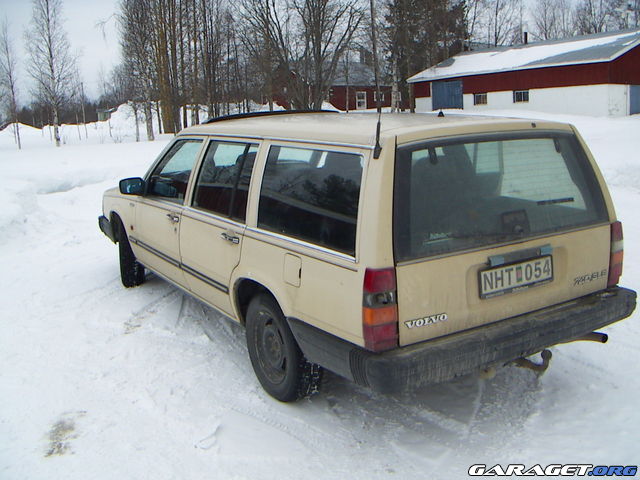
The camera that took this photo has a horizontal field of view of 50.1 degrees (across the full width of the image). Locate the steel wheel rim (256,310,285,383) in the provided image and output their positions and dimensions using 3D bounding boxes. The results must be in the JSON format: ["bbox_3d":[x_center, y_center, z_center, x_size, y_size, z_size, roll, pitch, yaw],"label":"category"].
[{"bbox_3d":[-0.221,0.595,3.865,0.140,0.405,0.405,-9,15,-30],"label":"steel wheel rim"}]

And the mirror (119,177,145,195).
[{"bbox_3d":[-1.487,-0.429,5.356,0.190,0.135,0.110,-9,15,-30],"label":"mirror"}]

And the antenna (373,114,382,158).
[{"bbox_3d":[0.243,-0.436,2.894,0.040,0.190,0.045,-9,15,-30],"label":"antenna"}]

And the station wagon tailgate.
[{"bbox_3d":[0.885,-0.061,3.270,1.400,0.850,0.220,-9,15,-30],"label":"station wagon tailgate"}]

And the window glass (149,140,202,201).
[{"bbox_3d":[-1.083,-0.518,5.038,0.045,0.455,0.890,9,5,-33],"label":"window glass"}]

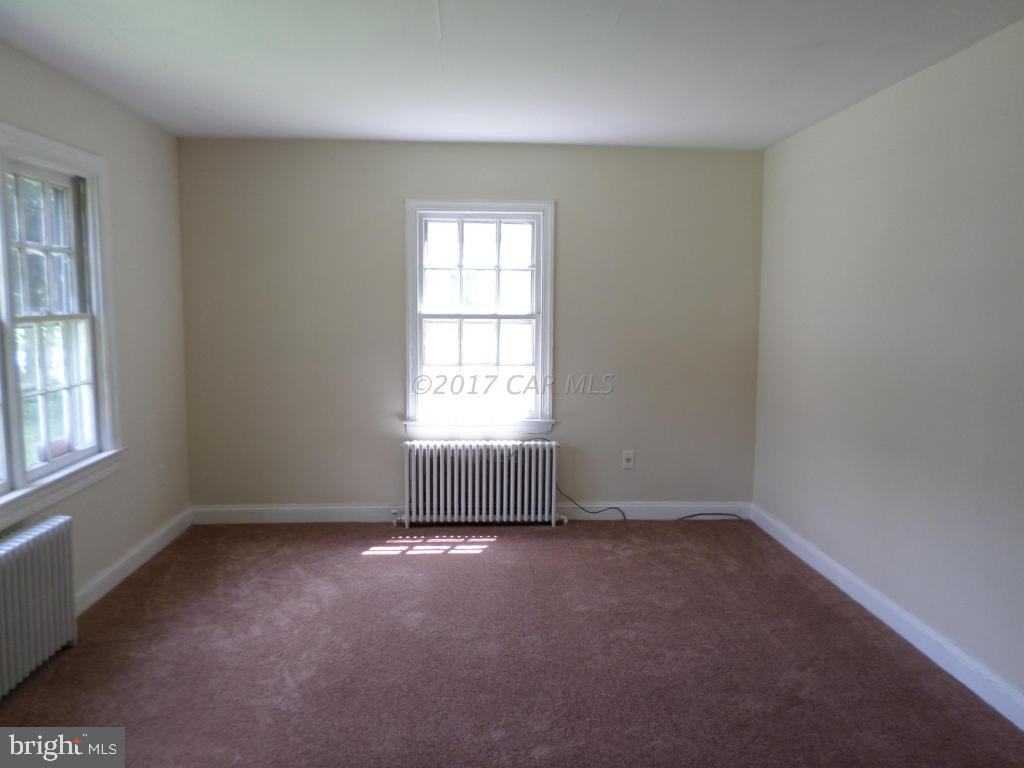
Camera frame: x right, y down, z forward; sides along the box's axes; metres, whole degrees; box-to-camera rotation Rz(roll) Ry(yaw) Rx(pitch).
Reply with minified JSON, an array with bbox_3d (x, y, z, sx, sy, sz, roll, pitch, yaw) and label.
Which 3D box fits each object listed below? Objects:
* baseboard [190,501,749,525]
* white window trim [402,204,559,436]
[{"bbox_3d":[-0.224,0.843,4.850,3.660,0.124,0.020,0,6,-3],"label":"baseboard"},{"bbox_3d":[-0.202,-0.406,4.705,0.953,1.491,0.090,0,6,-4],"label":"white window trim"}]

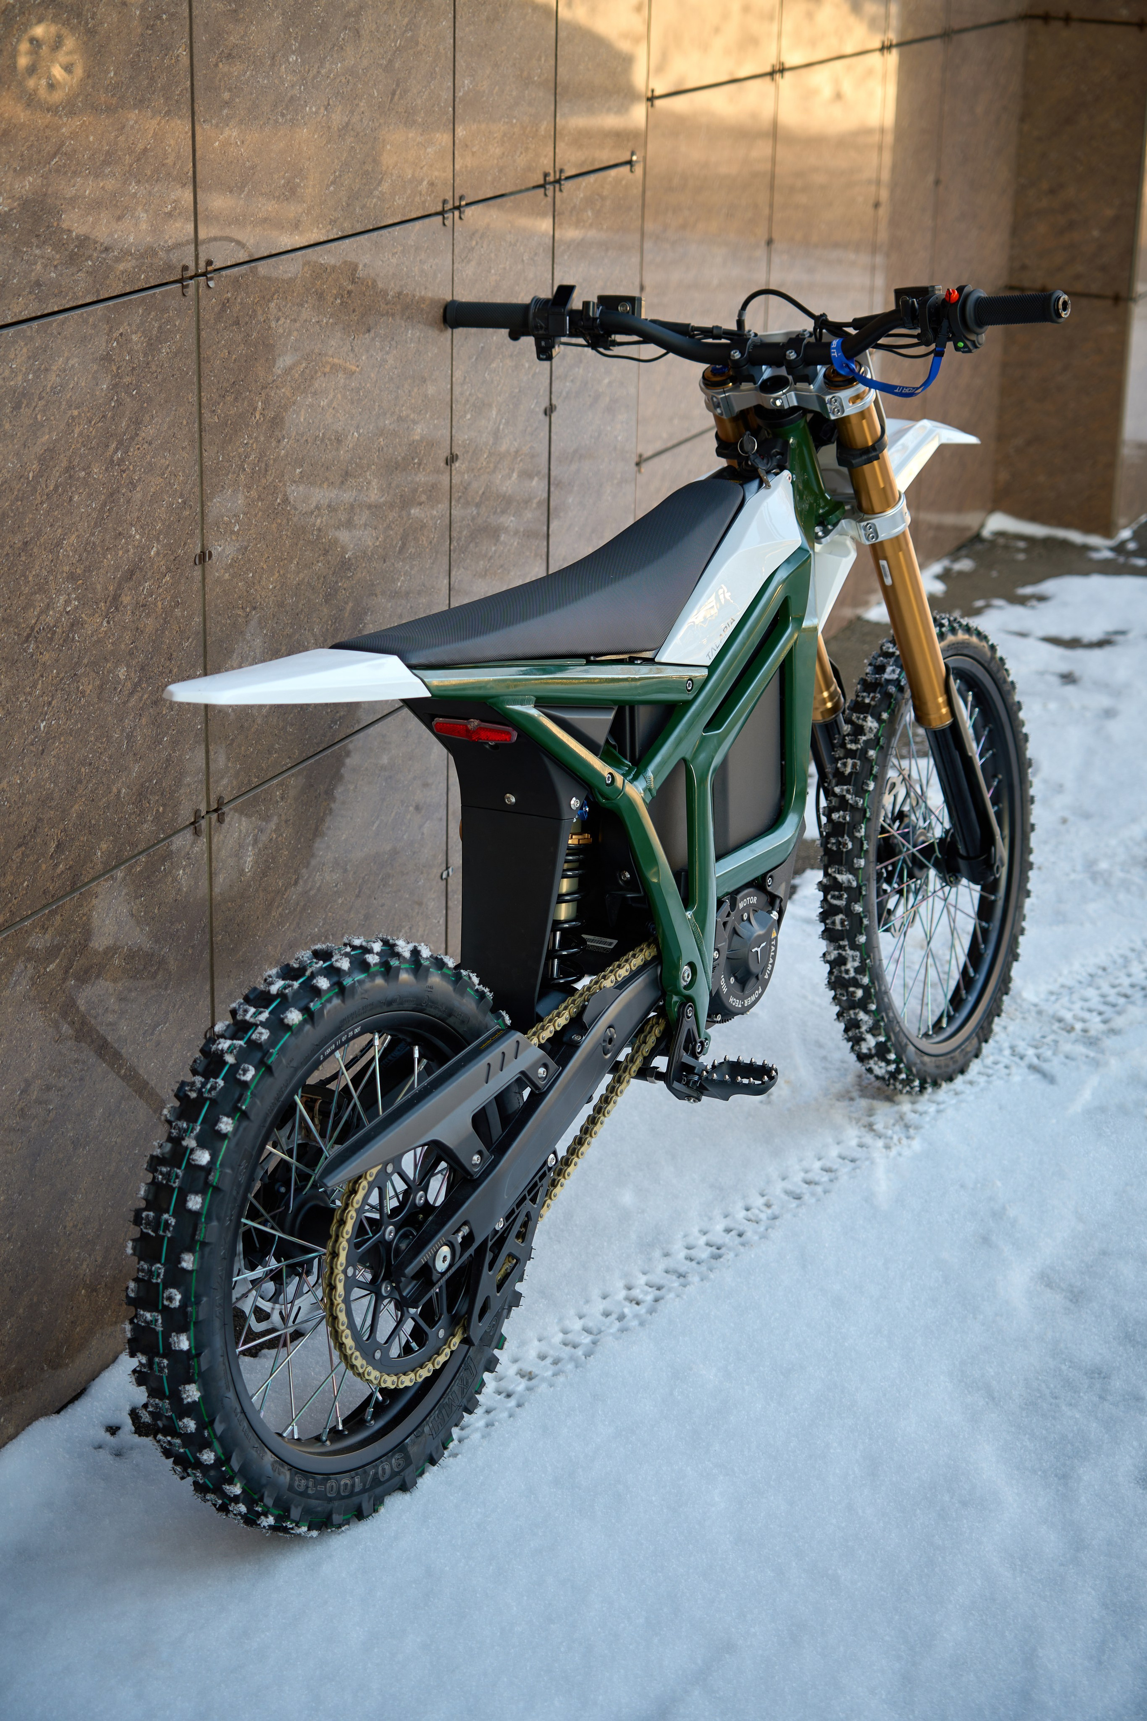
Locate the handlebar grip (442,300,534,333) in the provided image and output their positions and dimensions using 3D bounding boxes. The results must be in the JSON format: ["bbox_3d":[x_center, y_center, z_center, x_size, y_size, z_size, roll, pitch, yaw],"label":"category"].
[{"bbox_3d":[-0.107,-0.672,3.479,0.124,0.037,0.037,7,20,27],"label":"handlebar grip"}]

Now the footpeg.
[{"bbox_3d":[0.186,0.248,3.200,0.102,0.035,0.053,9,21,33],"label":"footpeg"}]

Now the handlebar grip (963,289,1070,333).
[{"bbox_3d":[0.492,-0.610,3.131,0.124,0.039,0.039,5,19,33],"label":"handlebar grip"}]

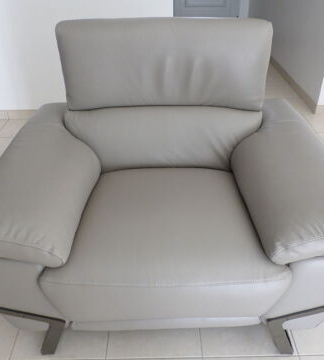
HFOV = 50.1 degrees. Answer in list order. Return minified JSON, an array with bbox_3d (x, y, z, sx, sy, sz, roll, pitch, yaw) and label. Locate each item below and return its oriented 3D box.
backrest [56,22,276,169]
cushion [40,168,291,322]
[{"bbox_3d":[0.014,-0.334,1.397,0.787,0.543,0.293,-1,35,0],"label":"backrest"},{"bbox_3d":[0.008,0.190,1.239,0.676,0.220,0.628,-1,35,0],"label":"cushion"}]

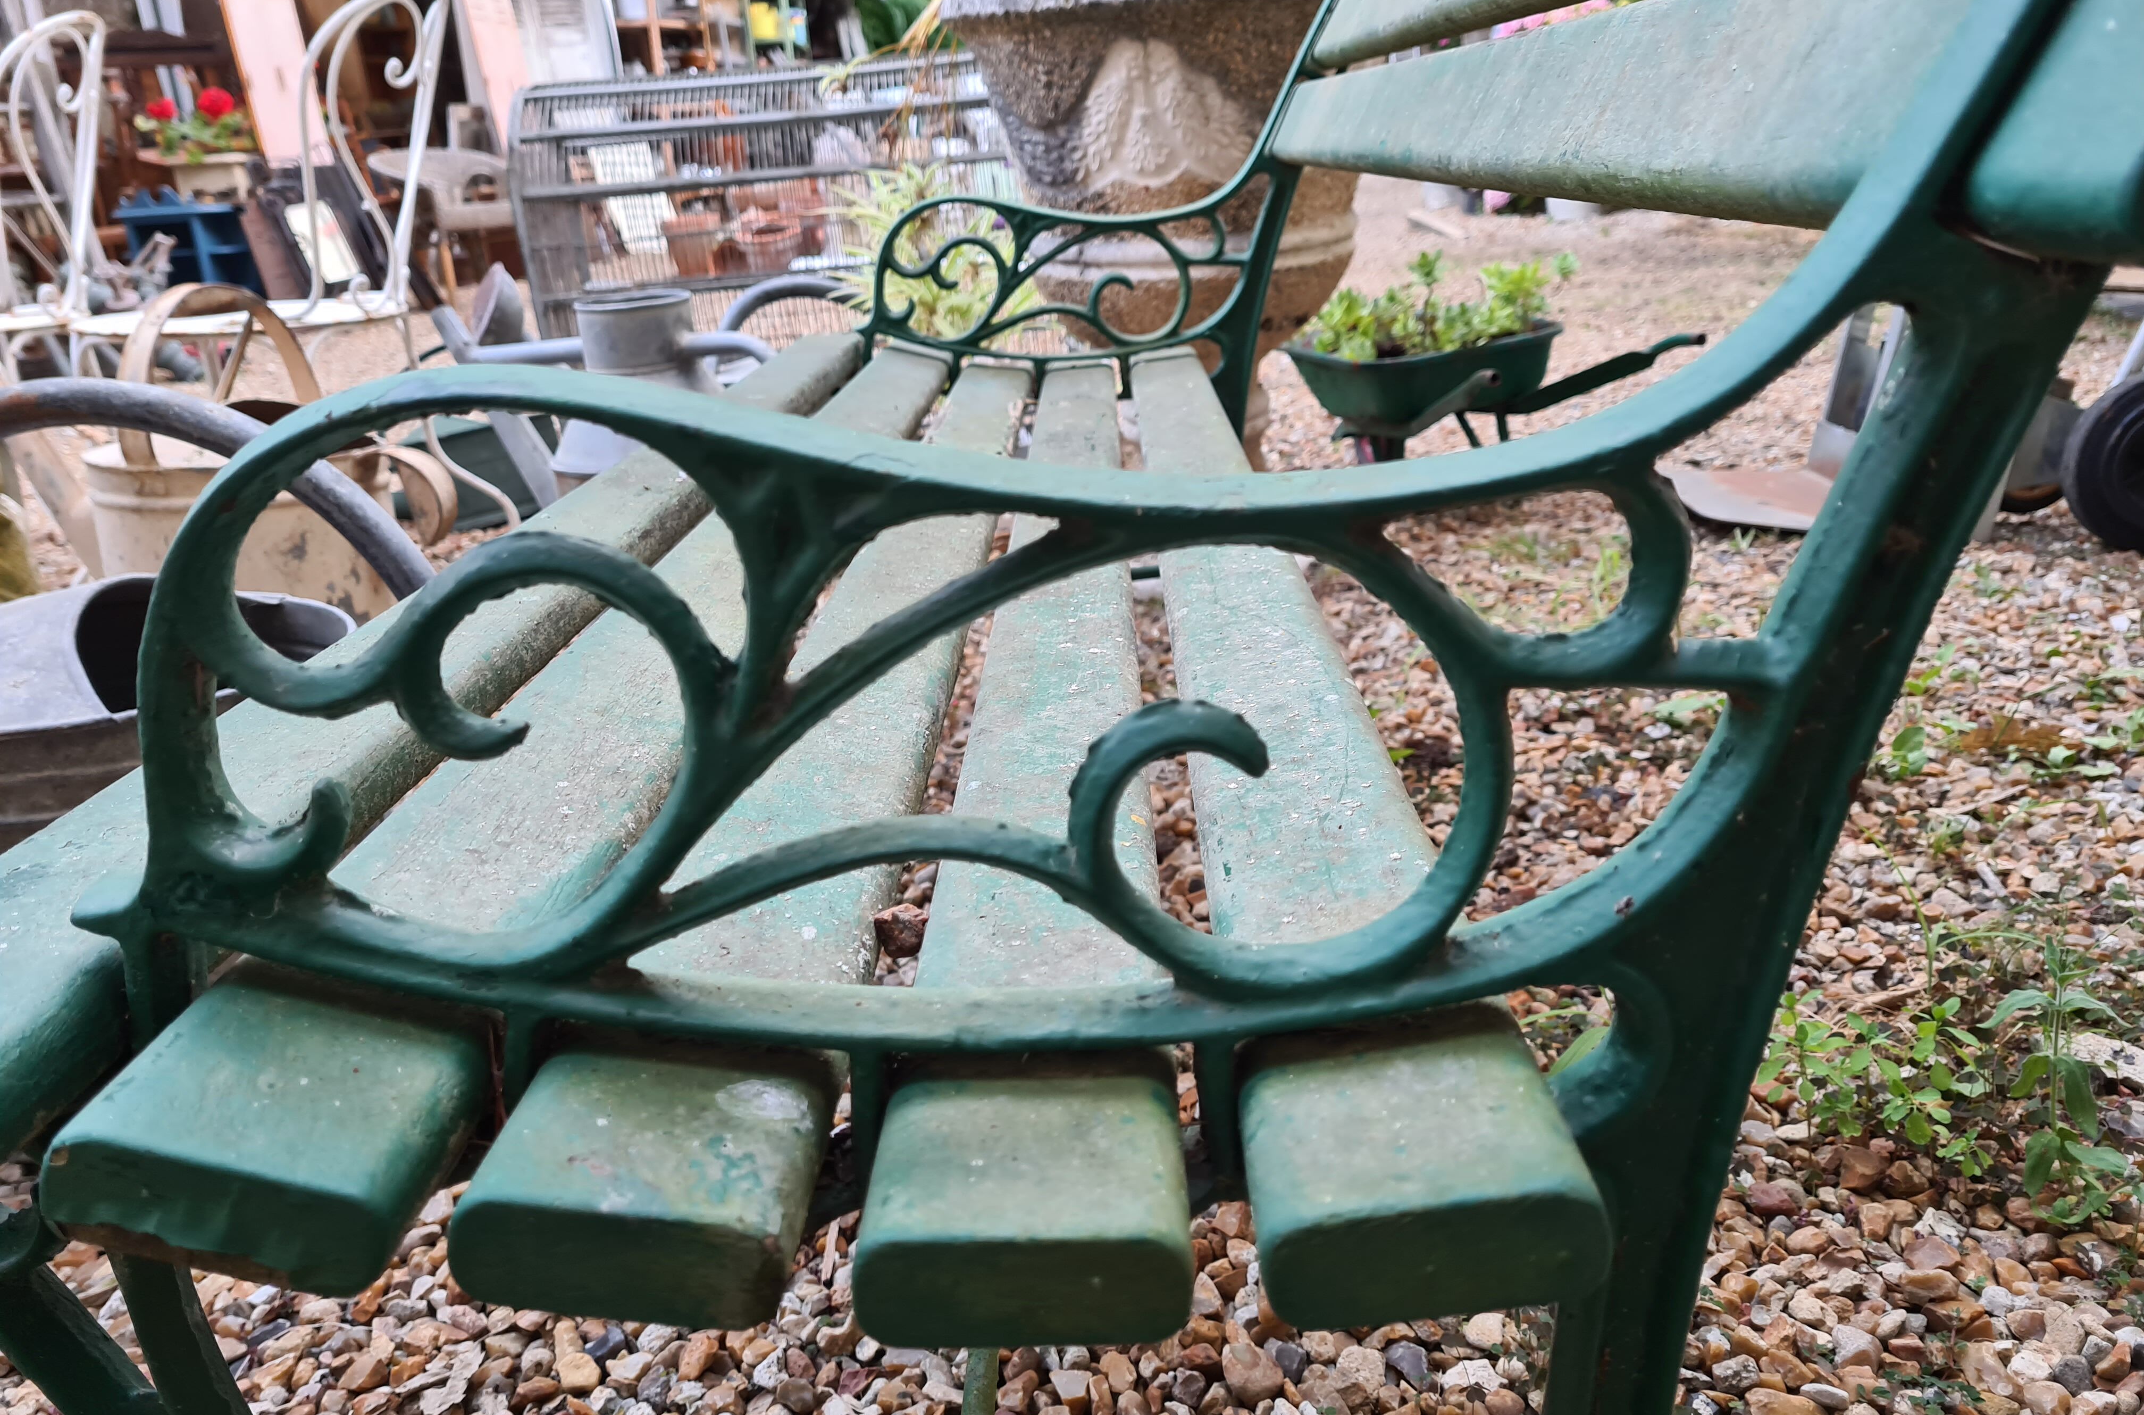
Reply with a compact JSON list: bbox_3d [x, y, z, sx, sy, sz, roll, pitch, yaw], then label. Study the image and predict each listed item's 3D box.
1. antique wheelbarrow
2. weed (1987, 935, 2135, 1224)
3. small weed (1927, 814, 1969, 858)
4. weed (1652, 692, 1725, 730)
[{"bbox_3d":[0.698,-0.522,2.846,0.480,0.285,0.750,-14,21,-25],"label":"antique wheelbarrow"},{"bbox_3d":[0.580,0.217,0.941,0.078,0.155,0.072,9,23,33],"label":"weed"},{"bbox_3d":[0.760,0.112,1.399,0.034,0.027,0.032,7,22,29],"label":"small weed"},{"bbox_3d":[0.666,0.001,1.734,0.078,0.030,0.055,3,21,21],"label":"weed"}]

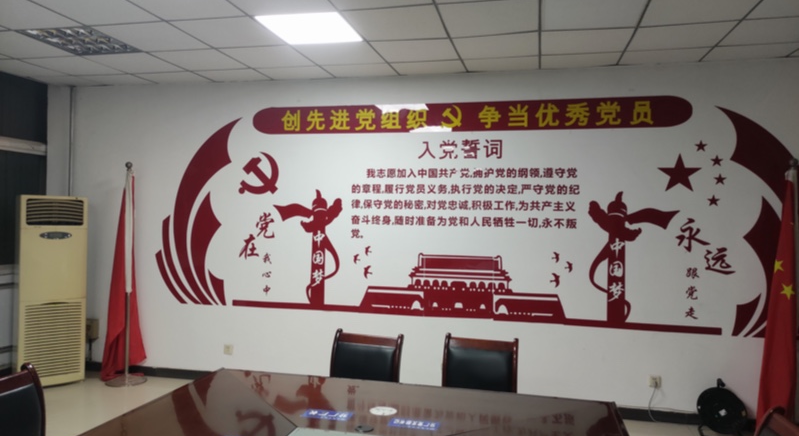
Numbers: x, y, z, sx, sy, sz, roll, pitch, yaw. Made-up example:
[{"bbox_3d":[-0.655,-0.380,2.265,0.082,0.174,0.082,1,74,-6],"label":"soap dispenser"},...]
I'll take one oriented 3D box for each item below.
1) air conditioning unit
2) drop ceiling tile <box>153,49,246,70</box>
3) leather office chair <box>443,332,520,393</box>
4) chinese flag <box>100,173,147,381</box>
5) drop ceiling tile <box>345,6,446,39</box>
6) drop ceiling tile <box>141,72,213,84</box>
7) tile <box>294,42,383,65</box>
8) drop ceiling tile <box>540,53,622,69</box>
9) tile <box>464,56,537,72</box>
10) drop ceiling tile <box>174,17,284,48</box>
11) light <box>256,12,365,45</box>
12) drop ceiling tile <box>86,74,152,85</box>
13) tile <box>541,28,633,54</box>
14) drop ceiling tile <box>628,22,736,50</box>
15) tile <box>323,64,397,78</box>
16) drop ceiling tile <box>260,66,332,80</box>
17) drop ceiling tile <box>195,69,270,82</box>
[{"bbox_3d":[-3.239,0.661,5.365,0.531,1.708,0.310,1,0,-40],"label":"air conditioning unit"},{"bbox_3d":[-1.624,-1.298,4.727,0.595,0.020,0.595,1,0,13],"label":"drop ceiling tile"},{"bbox_3d":[0.388,1.116,2.947,0.460,0.926,0.560,1,0,13],"label":"leather office chair"},{"bbox_3d":[-2.602,0.529,5.463,0.360,1.915,0.280,1,0,13],"label":"chinese flag"},{"bbox_3d":[-0.008,-1.268,3.740,0.594,0.020,0.594,1,0,13],"label":"drop ceiling tile"},{"bbox_3d":[-2.094,-1.306,5.341,0.595,0.020,0.379,1,0,13],"label":"drop ceiling tile"},{"bbox_3d":[-0.450,-1.276,4.477,0.595,0.020,0.595,1,0,13],"label":"tile"},{"bbox_3d":[1.411,-1.237,4.525,0.595,0.020,0.392,1,0,13],"label":"drop ceiling tile"},{"bbox_3d":[0.831,-1.251,4.680,0.595,0.020,0.384,1,0,13],"label":"tile"},{"bbox_3d":[-1.172,-1.290,4.031,0.595,0.020,0.595,1,0,13],"label":"drop ceiling tile"},{"bbox_3d":[-0.588,-1.284,3.893,0.595,0.030,0.595,1,0,13],"label":"light"},{"bbox_3d":[-2.674,-1.321,5.494,0.594,0.020,0.382,1,0,13],"label":"drop ceiling tile"},{"bbox_3d":[1.296,-1.240,4.042,0.595,0.020,0.595,1,0,13],"label":"tile"},{"bbox_3d":[1.880,-1.228,3.903,0.595,0.020,0.595,1,0,13],"label":"drop ceiling tile"},{"bbox_3d":[-0.340,-1.274,4.940,0.595,0.020,0.392,1,0,13],"label":"tile"},{"bbox_3d":[-0.923,-1.286,5.079,0.594,0.020,0.382,1,0,13],"label":"drop ceiling tile"},{"bbox_3d":[-1.508,-1.298,5.218,0.595,0.020,0.392,1,0,13],"label":"drop ceiling tile"}]

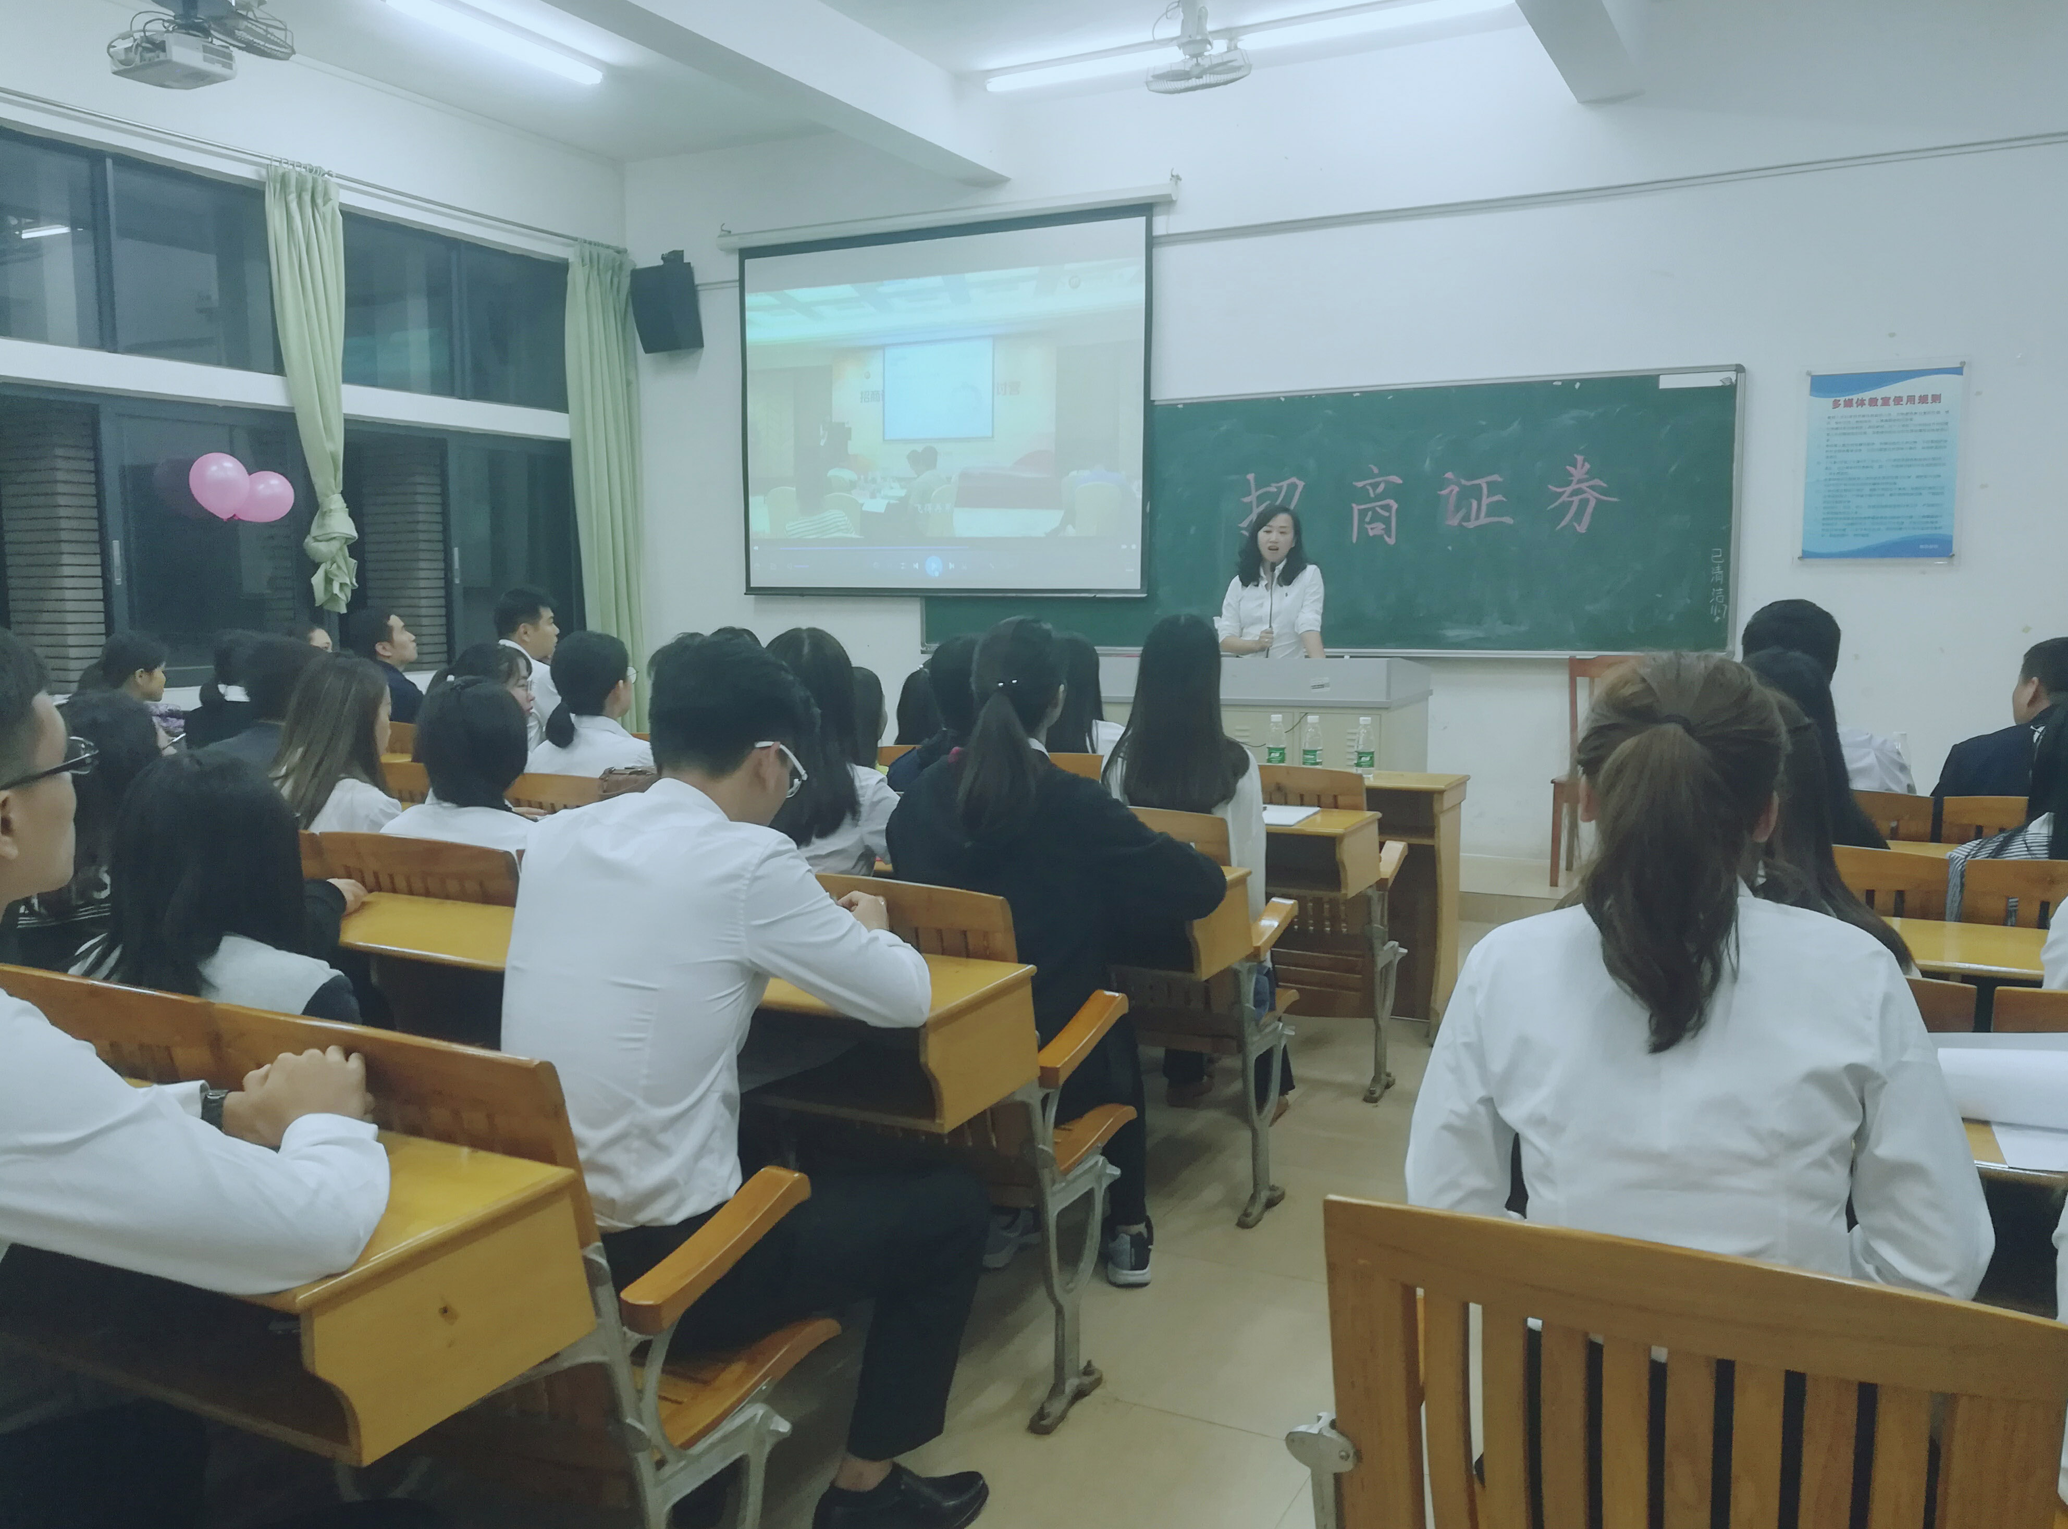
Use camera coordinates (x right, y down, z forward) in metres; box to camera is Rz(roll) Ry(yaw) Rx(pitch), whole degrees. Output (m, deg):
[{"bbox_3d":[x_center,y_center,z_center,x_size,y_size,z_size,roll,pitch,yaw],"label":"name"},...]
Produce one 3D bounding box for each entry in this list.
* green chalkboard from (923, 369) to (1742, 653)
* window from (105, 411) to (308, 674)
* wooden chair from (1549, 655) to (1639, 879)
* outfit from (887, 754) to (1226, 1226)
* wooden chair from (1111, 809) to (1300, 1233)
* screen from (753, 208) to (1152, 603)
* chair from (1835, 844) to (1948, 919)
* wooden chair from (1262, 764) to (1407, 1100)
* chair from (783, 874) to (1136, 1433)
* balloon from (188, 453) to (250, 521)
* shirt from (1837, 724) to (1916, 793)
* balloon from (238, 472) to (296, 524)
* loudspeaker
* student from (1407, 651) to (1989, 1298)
[{"bbox_3d":[1.160,-1.151,7.370,3.980,1.200,0.060,3,8,28],"label":"green chalkboard"},{"bbox_3d":[-3.705,-0.967,7.006,0.070,1.200,0.980,3,8,28],"label":"window"},{"bbox_3d":[2.427,0.033,6.478,0.430,0.945,0.460,3,7,28],"label":"wooden chair"},{"bbox_3d":[0.002,0.441,2.916,0.620,0.950,0.680,3,8,28],"label":"outfit"},{"bbox_3d":[0.289,0.517,3.459,0.545,0.900,0.500,3,7,28],"label":"wooden chair"},{"bbox_3d":[-0.531,-1.829,8.130,2.483,1.887,0.050,3,7,28],"label":"screen"},{"bbox_3d":[1.468,0.560,3.080,0.525,0.900,0.490,3,7,28],"label":"chair"},{"bbox_3d":[0.729,0.431,4.262,0.545,0.890,0.440,3,7,28],"label":"wooden chair"},{"bbox_3d":[-0.157,0.610,2.679,0.560,0.890,0.550,3,8,28],"label":"chair"},{"bbox_3d":[-3.607,-1.226,6.873,0.265,0.295,0.265,3,8,28],"label":"balloon"},{"bbox_3d":[1.870,0.159,3.807,0.480,0.600,0.360,3,8,28],"label":"shirt"},{"bbox_3d":[-3.498,-1.219,7.079,0.250,0.250,0.260,3,8,28],"label":"balloon"},{"bbox_3d":[-2.055,-2.568,8.720,0.250,0.470,0.220,3,21,28],"label":"loudspeaker"},{"bbox_3d":[0.632,0.537,1.512,0.485,1.300,0.700,3,7,28],"label":"student"}]

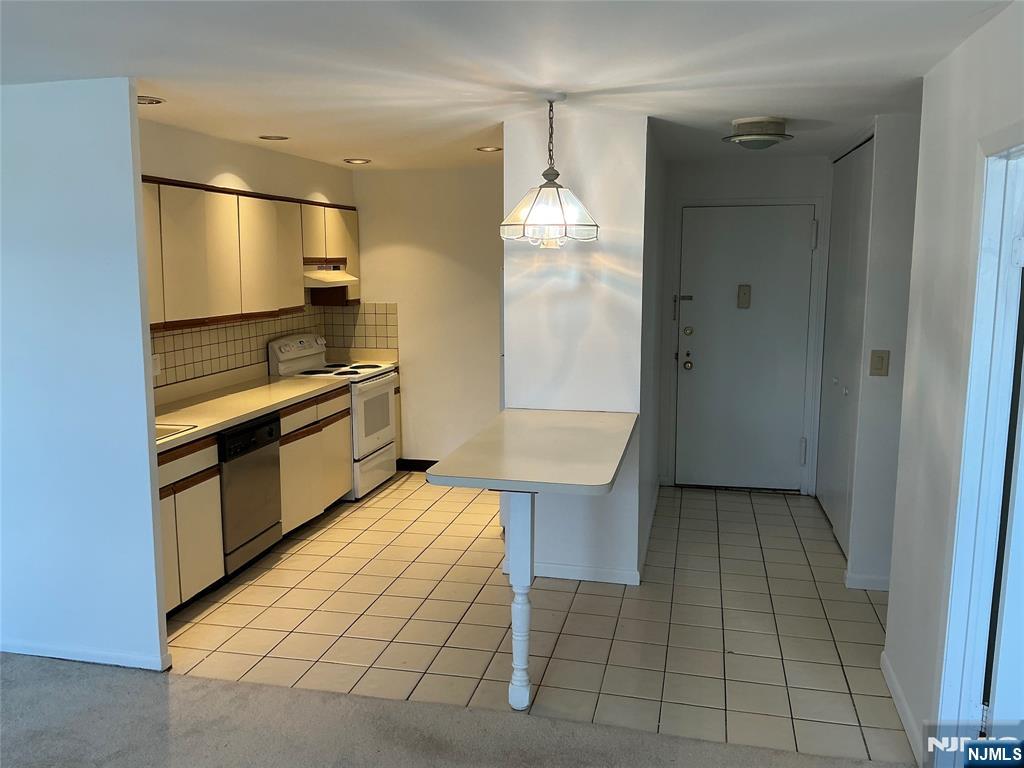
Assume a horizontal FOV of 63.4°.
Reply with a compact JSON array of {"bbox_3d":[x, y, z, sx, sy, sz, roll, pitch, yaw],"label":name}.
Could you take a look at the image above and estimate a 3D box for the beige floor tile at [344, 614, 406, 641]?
[{"bbox_3d":[-0.641,1.165,3.942,0.243,0.012,0.243,2,8,13],"label":"beige floor tile"}]

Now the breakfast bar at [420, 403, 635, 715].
[{"bbox_3d":[0.162,0.695,3.728,0.728,0.912,1.459,2,8,13],"label":"breakfast bar"}]

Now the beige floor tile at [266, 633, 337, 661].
[{"bbox_3d":[-0.921,1.167,3.673,0.236,0.015,0.236,2,8,13],"label":"beige floor tile"}]

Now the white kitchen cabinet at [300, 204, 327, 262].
[{"bbox_3d":[-1.558,-1.089,5.954,0.300,0.397,0.363,2,8,13],"label":"white kitchen cabinet"}]

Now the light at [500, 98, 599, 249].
[{"bbox_3d":[0.167,-0.928,3.643,0.425,0.640,0.425,1,8,3],"label":"light"}]

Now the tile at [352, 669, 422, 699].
[{"bbox_3d":[-0.514,1.252,3.446,0.245,0.012,0.224,2,9,13],"label":"tile"}]

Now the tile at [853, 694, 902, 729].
[{"bbox_3d":[1.388,1.248,3.148,0.135,0.015,0.236,2,8,13],"label":"tile"}]

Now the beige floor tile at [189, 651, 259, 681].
[{"bbox_3d":[-1.239,1.228,3.593,0.239,0.012,0.221,2,9,13],"label":"beige floor tile"}]

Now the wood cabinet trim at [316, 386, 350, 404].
[{"bbox_3d":[-1.201,0.073,5.568,0.020,0.045,0.501,2,9,13],"label":"wood cabinet trim"}]

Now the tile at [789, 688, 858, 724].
[{"bbox_3d":[1.229,1.279,3.280,0.241,0.012,0.242,2,9,13],"label":"tile"}]

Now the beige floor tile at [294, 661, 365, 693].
[{"bbox_3d":[-0.768,1.250,3.510,0.243,0.010,0.243,2,8,13],"label":"beige floor tile"}]

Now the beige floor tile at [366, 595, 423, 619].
[{"bbox_3d":[-0.586,1.131,4.184,0.243,0.012,0.243,2,8,13],"label":"beige floor tile"}]

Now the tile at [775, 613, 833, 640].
[{"bbox_3d":[1.395,1.168,3.968,0.243,0.010,0.240,2,9,13],"label":"tile"}]

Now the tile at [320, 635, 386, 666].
[{"bbox_3d":[-0.707,1.215,3.748,0.243,0.010,0.243,2,8,13],"label":"tile"}]

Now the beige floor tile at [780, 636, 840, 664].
[{"bbox_3d":[1.340,1.203,3.734,0.243,0.010,0.240,2,9,13],"label":"beige floor tile"}]

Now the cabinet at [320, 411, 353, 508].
[{"bbox_3d":[-1.507,0.511,5.868,0.590,0.608,0.459,2,8,13],"label":"cabinet"}]

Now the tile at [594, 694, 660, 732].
[{"bbox_3d":[0.449,1.281,3.212,0.243,0.010,0.230,2,9,13],"label":"tile"}]

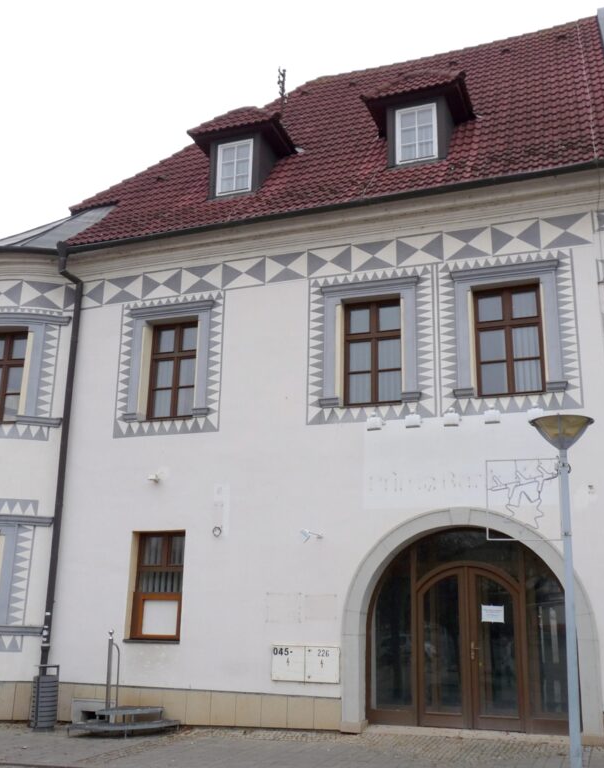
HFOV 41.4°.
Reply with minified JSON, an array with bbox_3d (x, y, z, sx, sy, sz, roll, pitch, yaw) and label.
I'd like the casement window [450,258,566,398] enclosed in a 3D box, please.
[{"bbox_3d":[3.016,-0.804,11.746,1.610,2.000,0.270,-5,-17,19],"label":"casement window"}]

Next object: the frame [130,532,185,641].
[{"bbox_3d":[-2.270,3.208,12.684,0.960,1.710,0.200,-5,-17,19],"label":"frame"}]

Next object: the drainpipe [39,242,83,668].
[{"bbox_3d":[-4.207,1.250,13.500,0.340,7.850,0.500,-5,-17,19],"label":"drainpipe"}]

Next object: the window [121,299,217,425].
[{"bbox_3d":[-2.274,-0.371,13.607,1.660,2.020,0.270,-5,-17,19],"label":"window"}]

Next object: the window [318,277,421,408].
[{"bbox_3d":[1.055,-0.647,12.437,1.620,2.000,0.270,-5,-17,19],"label":"window"}]

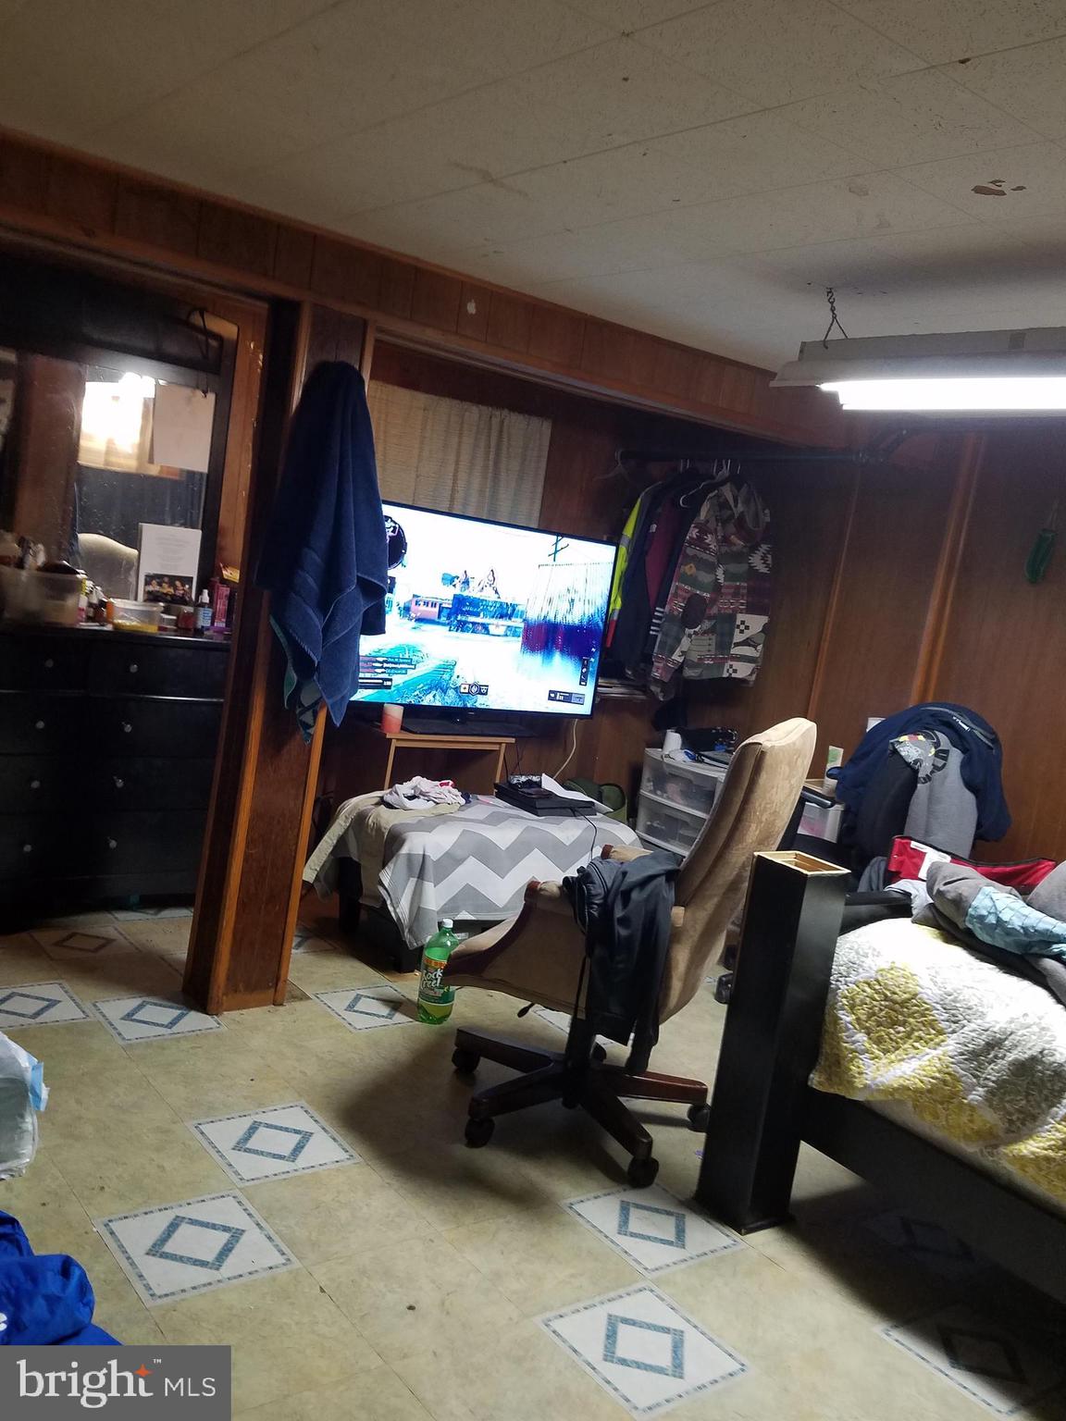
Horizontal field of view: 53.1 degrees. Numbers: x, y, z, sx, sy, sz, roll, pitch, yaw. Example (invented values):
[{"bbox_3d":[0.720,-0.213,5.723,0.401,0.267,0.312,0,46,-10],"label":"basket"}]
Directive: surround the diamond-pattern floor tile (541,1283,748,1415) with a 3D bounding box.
[{"bbox_3d":[0.206,1.185,2.006,0.290,0.010,0.290,5,7,-39],"label":"diamond-pattern floor tile"}]

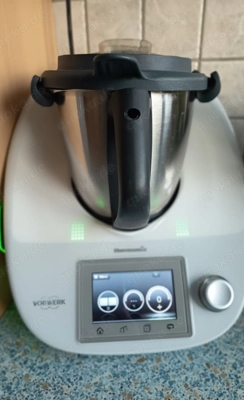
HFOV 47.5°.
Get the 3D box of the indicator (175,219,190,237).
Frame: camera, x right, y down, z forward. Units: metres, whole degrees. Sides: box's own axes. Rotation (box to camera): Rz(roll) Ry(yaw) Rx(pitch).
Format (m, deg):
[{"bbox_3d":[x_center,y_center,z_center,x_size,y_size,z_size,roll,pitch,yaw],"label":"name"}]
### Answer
[{"bbox_3d":[0.076,0.035,0.350,0.015,0.004,0.023,-2,57,2],"label":"indicator"}]

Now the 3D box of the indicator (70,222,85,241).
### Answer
[{"bbox_3d":[-0.056,0.040,0.352,0.015,0.004,0.023,-2,57,2],"label":"indicator"}]

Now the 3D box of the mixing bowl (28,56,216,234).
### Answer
[{"bbox_3d":[0.008,-0.076,0.373,0.232,0.207,0.216,-2,25,2],"label":"mixing bowl"}]

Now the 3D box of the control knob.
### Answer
[{"bbox_3d":[0.108,0.106,0.311,0.040,0.040,0.018,-2,-17,2],"label":"control knob"}]

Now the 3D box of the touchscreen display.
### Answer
[{"bbox_3d":[0.014,0.113,0.324,0.095,0.056,0.006,-2,-17,2],"label":"touchscreen display"}]

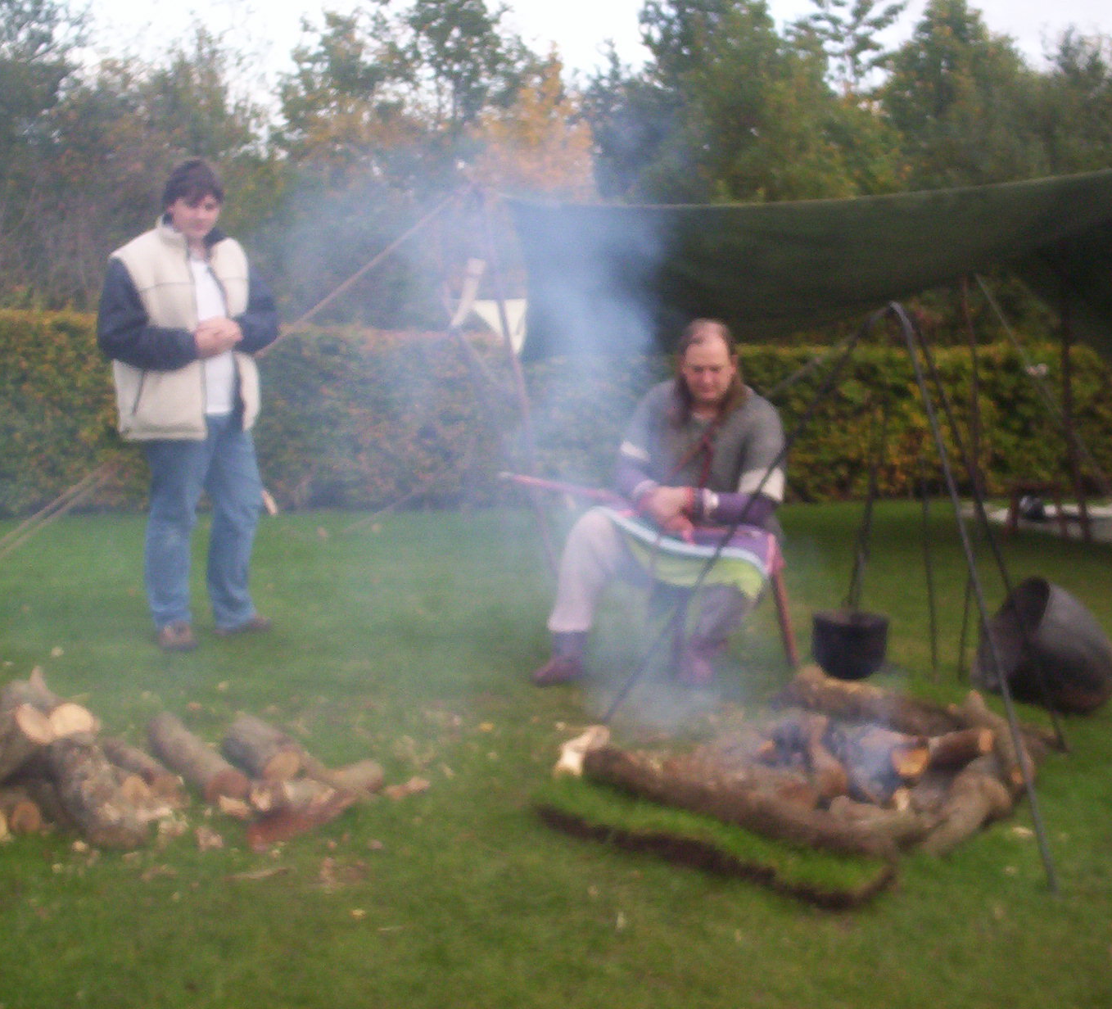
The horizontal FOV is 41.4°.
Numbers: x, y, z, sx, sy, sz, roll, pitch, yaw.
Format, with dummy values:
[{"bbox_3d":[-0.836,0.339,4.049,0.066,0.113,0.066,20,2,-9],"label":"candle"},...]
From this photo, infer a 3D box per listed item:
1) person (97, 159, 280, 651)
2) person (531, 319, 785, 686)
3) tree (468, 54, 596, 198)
[{"bbox_3d":[-1.350,-0.366,5.330,0.600,1.730,0.420,-3,7,-31],"label":"person"},{"bbox_3d":[0.367,-0.049,5.037,0.820,1.200,0.760,1,6,7],"label":"person"},{"bbox_3d":[-0.258,-3.248,17.745,2.000,4.900,2.000,1,6,0],"label":"tree"}]

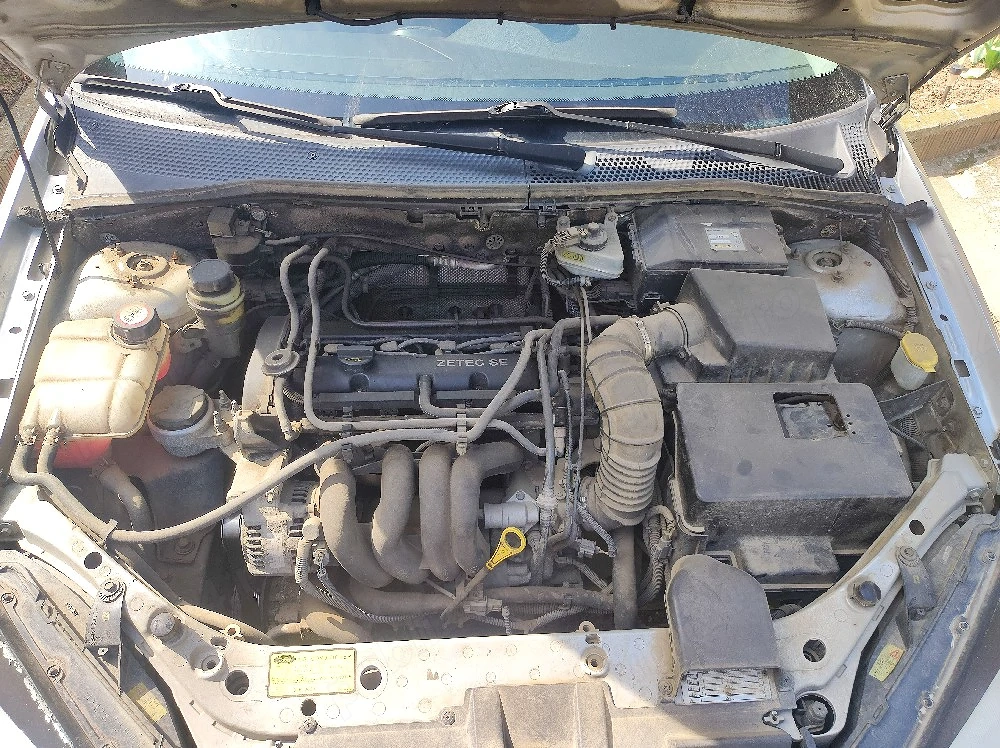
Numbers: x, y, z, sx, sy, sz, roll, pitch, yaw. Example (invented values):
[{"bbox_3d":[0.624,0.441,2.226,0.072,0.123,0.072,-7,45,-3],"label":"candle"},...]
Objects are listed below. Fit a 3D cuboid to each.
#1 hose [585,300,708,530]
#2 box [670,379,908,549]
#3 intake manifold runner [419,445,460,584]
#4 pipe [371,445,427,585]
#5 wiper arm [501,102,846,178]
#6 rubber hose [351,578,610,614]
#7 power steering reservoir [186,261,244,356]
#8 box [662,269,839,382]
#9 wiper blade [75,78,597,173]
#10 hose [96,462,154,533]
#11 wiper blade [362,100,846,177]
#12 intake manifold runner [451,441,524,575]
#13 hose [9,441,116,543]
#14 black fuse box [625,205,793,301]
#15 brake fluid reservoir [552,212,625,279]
[{"bbox_3d":[0.203,0.065,1.064,0.150,0.225,0.250,0,47,0],"label":"hose"},{"bbox_3d":[0.397,0.129,1.026,0.280,0.120,0.200,0,47,0],"label":"box"},{"bbox_3d":[-0.088,0.212,1.088,0.056,0.180,0.125,0,47,0],"label":"intake manifold runner"},{"bbox_3d":[-0.148,0.213,1.089,0.075,0.180,0.125,0,47,0],"label":"pipe"},{"bbox_3d":[0.296,-0.411,1.244,0.589,0.050,0.050,12,48,4],"label":"wiper arm"},{"bbox_3d":[-0.025,0.330,1.051,0.382,0.042,0.042,1,48,-3],"label":"rubber hose"},{"bbox_3d":[-0.432,-0.095,1.104,0.078,0.152,0.078,3,44,-9],"label":"power steering reservoir"},{"bbox_3d":[0.349,-0.038,1.096,0.222,0.165,0.180,2,48,-2],"label":"box"},{"bbox_3d":[-0.294,-0.433,1.229,0.897,0.048,0.055,10,48,4],"label":"wiper blade"},{"bbox_3d":[-0.510,0.167,0.977,0.070,0.078,0.078,-1,48,-5],"label":"hose"},{"bbox_3d":[0.153,-0.390,1.177,0.765,0.060,0.085,4,47,3],"label":"wiper blade"},{"bbox_3d":[-0.018,0.203,1.085,0.100,0.175,0.125,0,47,0],"label":"intake manifold runner"},{"bbox_3d":[-0.501,0.132,0.838,0.177,0.050,0.056,25,51,18],"label":"hose"},{"bbox_3d":[0.331,-0.184,1.175,0.222,0.122,0.148,-1,48,-5],"label":"black fuse box"},{"bbox_3d":[0.145,-0.212,1.183,0.105,0.075,0.092,0,47,0],"label":"brake fluid reservoir"}]

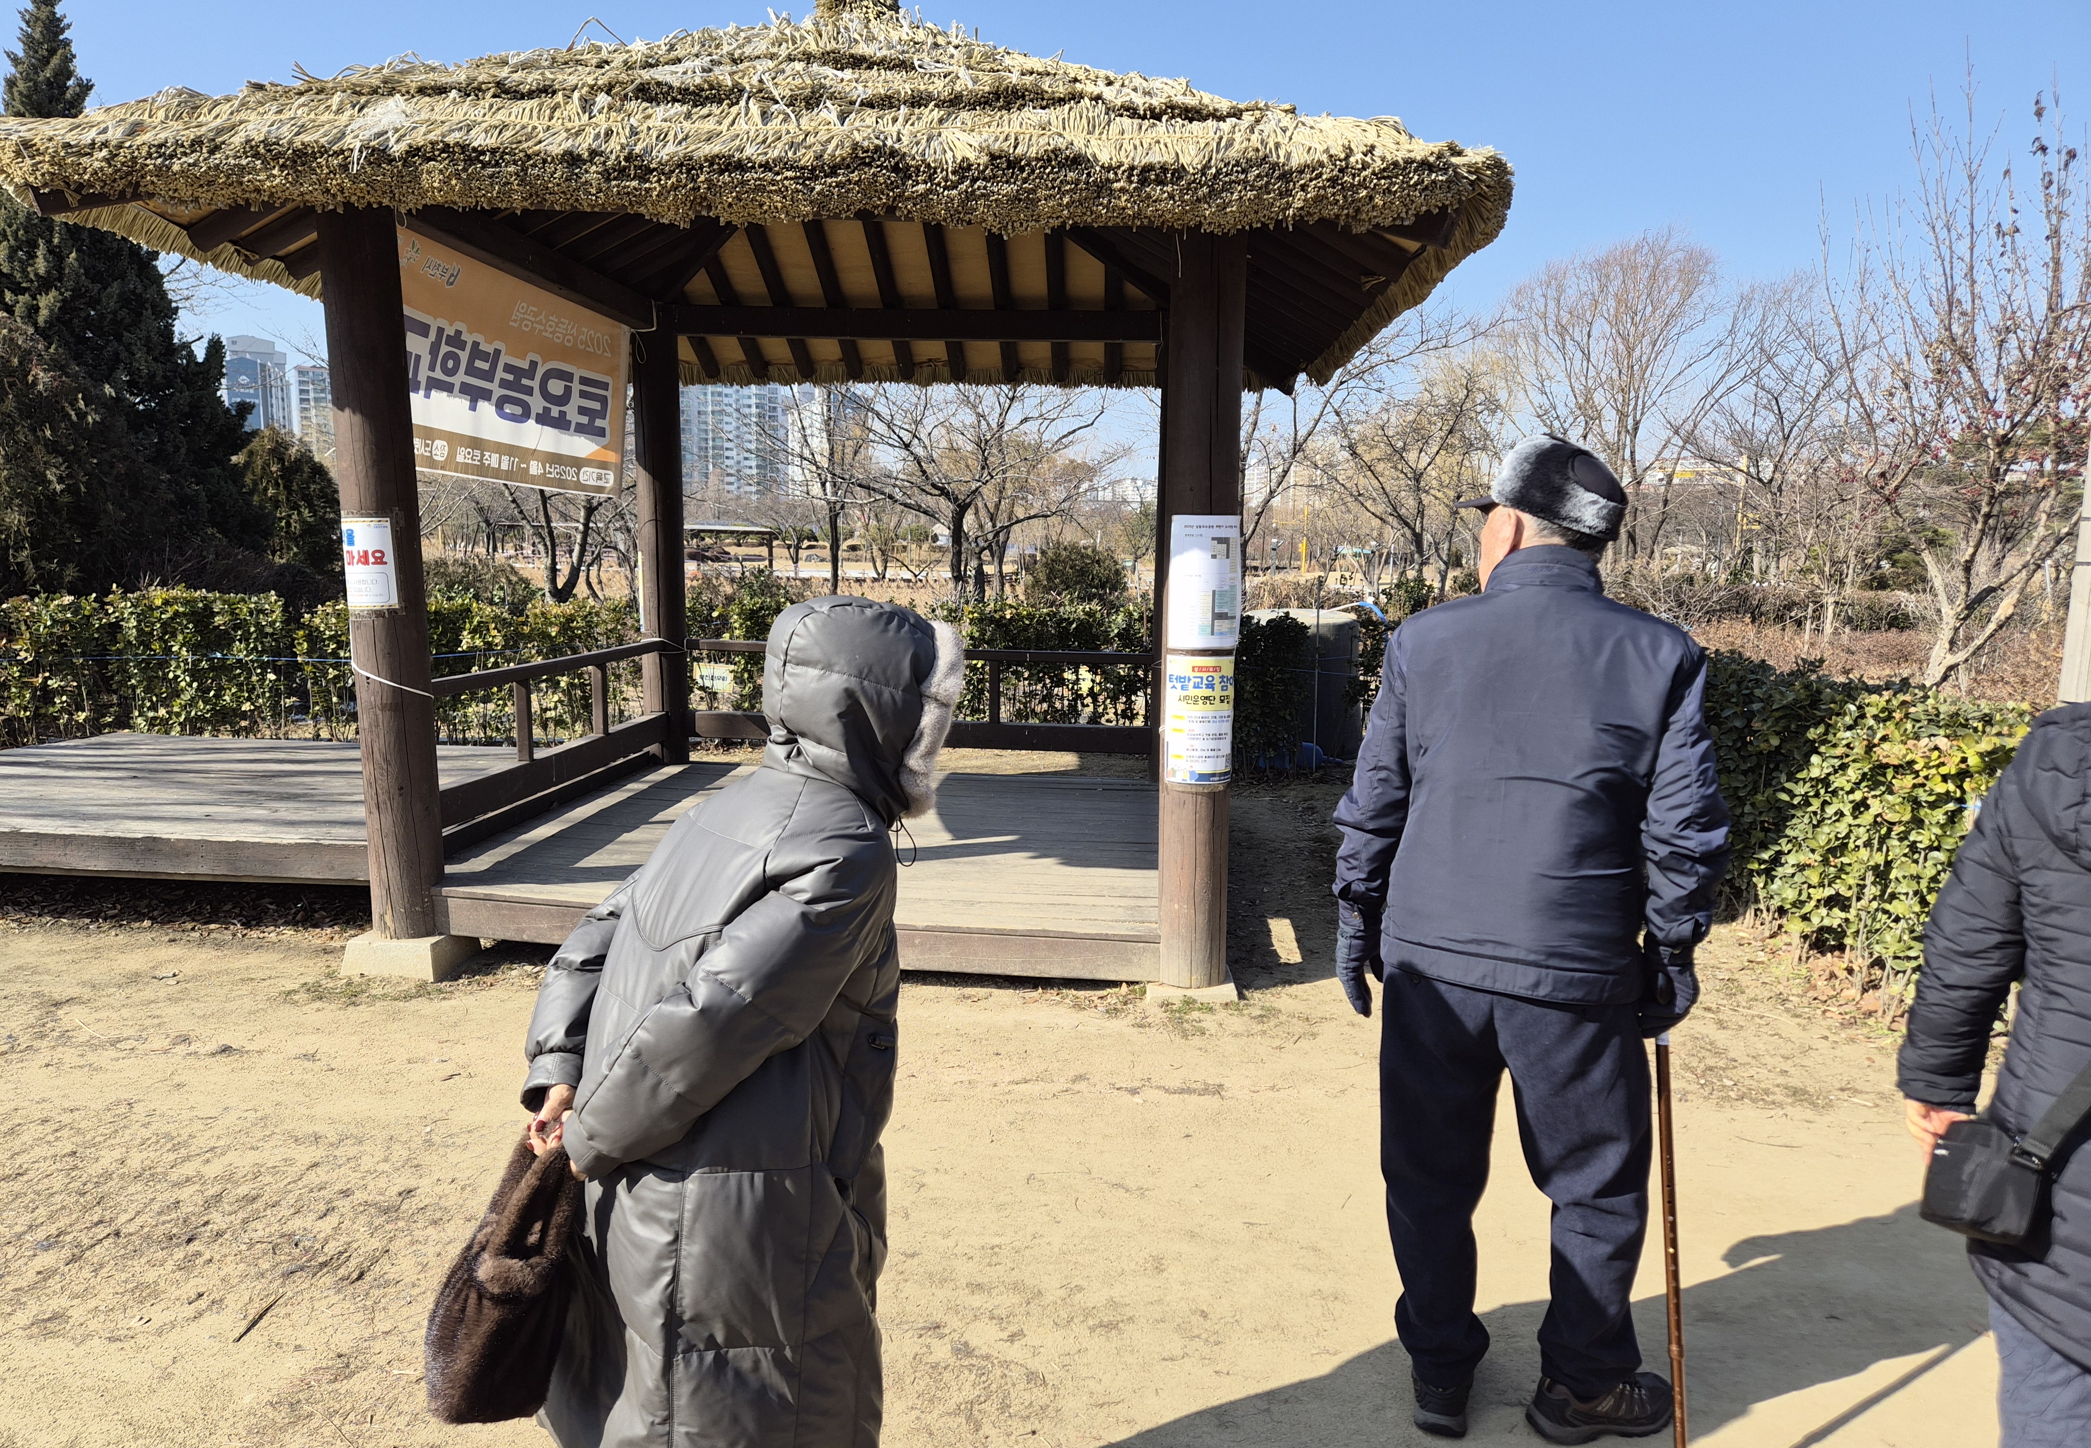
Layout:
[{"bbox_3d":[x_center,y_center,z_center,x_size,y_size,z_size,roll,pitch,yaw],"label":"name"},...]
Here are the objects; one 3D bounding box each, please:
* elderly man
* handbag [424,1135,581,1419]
[{"bbox_3d":[0.784,0.370,2.365,0.620,1.690,0.400,2,7,11],"label":"elderly man"},{"bbox_3d":[-0.707,0.714,1.817,0.150,0.365,0.260,10,4,-26],"label":"handbag"}]

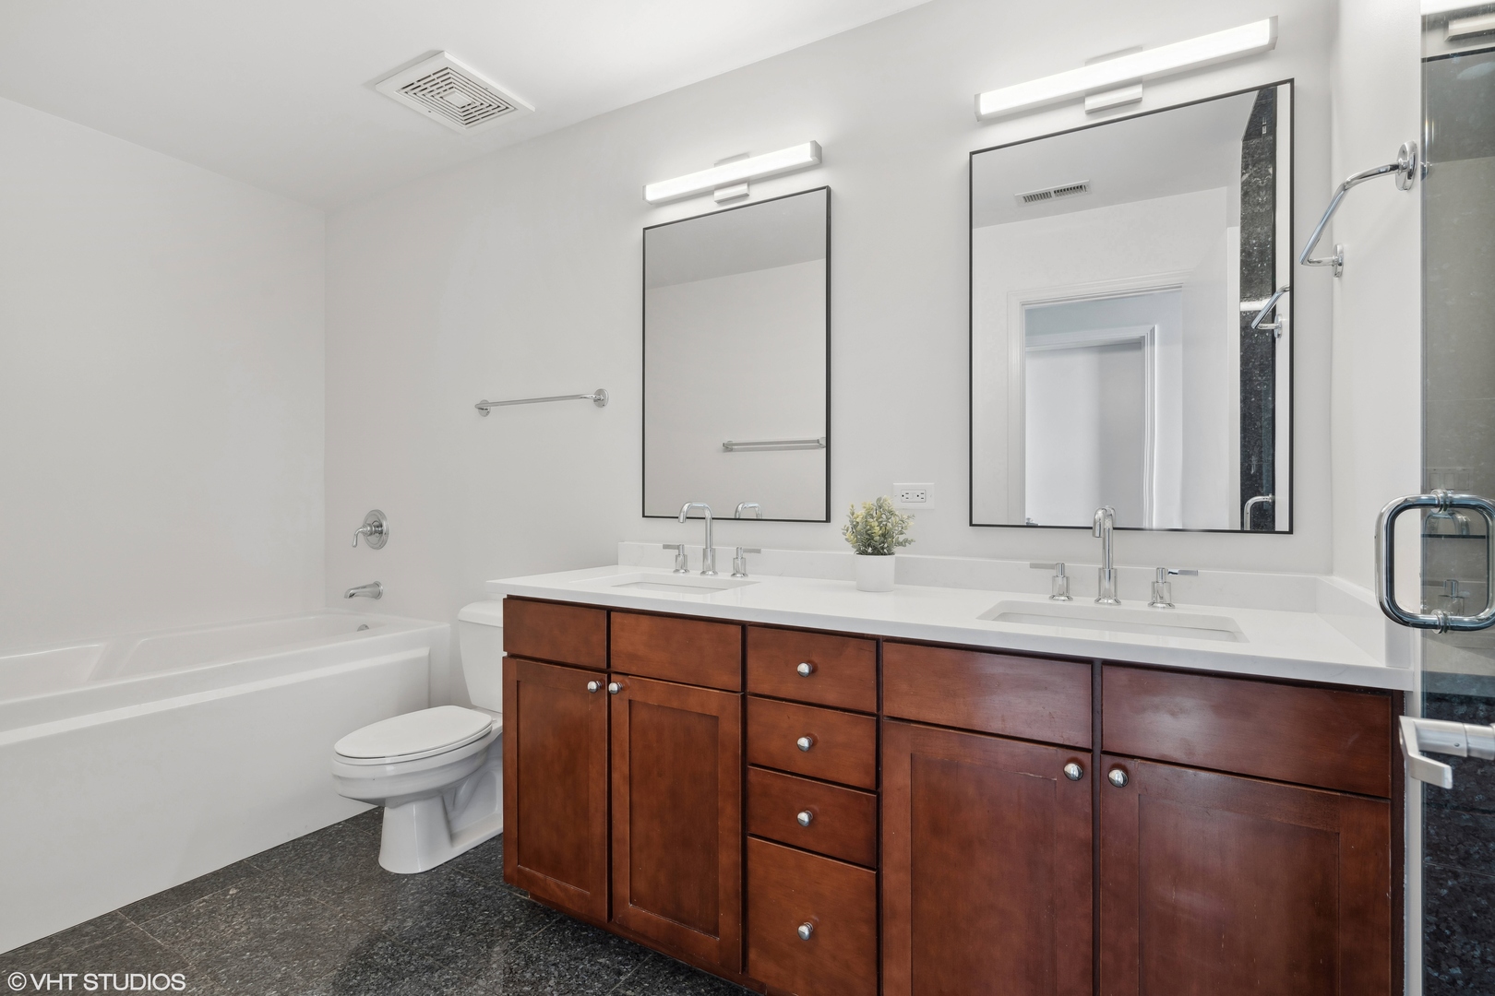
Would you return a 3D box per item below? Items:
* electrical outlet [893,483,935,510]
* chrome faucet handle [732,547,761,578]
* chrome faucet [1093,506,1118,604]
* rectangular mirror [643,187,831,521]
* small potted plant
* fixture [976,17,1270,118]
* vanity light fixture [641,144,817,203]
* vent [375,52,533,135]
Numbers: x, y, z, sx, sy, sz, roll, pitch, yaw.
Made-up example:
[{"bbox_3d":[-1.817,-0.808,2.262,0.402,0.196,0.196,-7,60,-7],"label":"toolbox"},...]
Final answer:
[{"bbox_3d":[0.448,-0.005,1.791,0.111,0.070,0.009,0,0,29],"label":"electrical outlet"},{"bbox_3d":[-0.001,0.193,1.982,0.097,0.086,0.050,0,1,29],"label":"chrome faucet handle"},{"bbox_3d":[0.772,0.129,1.436,0.056,0.217,0.179,0,0,34],"label":"chrome faucet"},{"bbox_3d":[-0.053,-0.412,2.062,0.665,0.961,0.025,0,0,29],"label":"rectangular mirror"},{"bbox_3d":[0.335,0.110,1.706,0.182,0.249,0.175,0,0,29],"label":"small potted plant"},{"bbox_3d":[0.842,-0.974,1.534,0.600,0.118,0.065,0,0,29],"label":"fixture"},{"bbox_3d":[-0.059,-0.984,2.040,0.607,0.115,0.065,0,0,29],"label":"vanity light fixture"},{"bbox_3d":[-0.976,-1.341,2.239,0.343,0.019,0.352,0,0,29],"label":"vent"}]

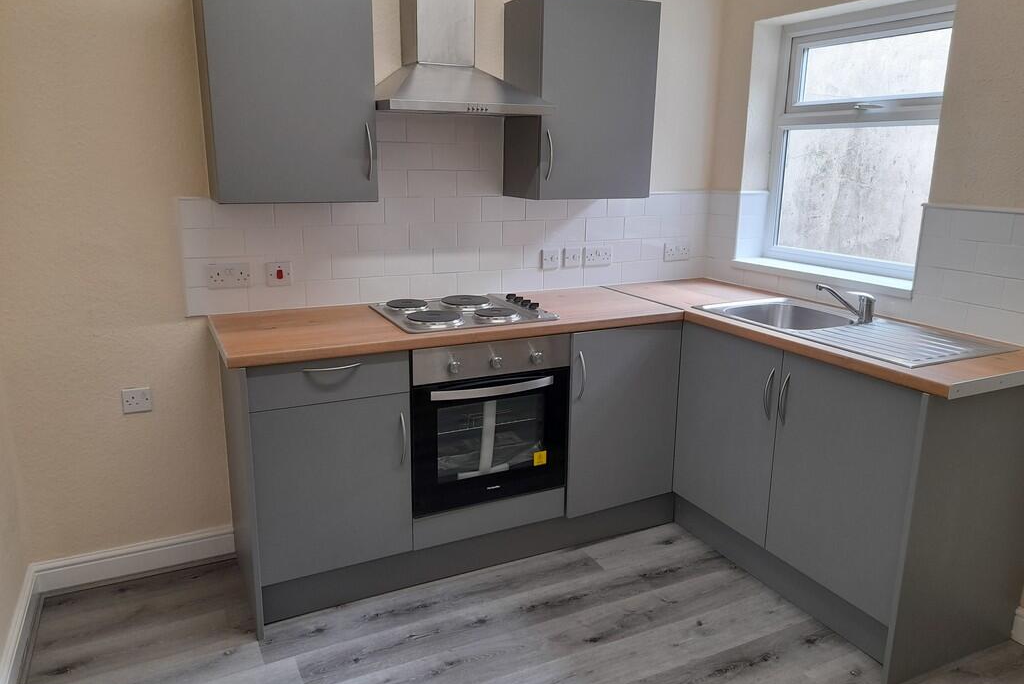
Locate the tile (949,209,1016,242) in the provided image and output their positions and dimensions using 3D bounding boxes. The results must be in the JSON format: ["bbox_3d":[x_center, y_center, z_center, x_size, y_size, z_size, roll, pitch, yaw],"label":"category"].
[{"bbox_3d":[1.516,-0.372,2.385,0.010,0.098,0.200,-6,15,-26],"label":"tile"}]

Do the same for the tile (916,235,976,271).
[{"bbox_3d":[1.463,-0.293,2.485,0.010,0.099,0.196,-6,15,-25],"label":"tile"}]

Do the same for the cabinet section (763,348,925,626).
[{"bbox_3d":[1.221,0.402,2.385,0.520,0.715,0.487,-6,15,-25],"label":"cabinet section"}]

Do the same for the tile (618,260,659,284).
[{"bbox_3d":[0.589,-0.322,3.414,0.200,0.100,0.010,-6,15,-26],"label":"tile"}]

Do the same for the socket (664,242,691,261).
[{"bbox_3d":[0.781,-0.423,3.472,0.146,0.086,0.012,-6,15,-26],"label":"socket"}]

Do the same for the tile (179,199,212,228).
[{"bbox_3d":[-1.081,-0.437,2.533,0.105,0.100,0.010,-6,15,-26],"label":"tile"}]

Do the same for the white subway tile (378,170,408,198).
[{"bbox_3d":[-0.490,-0.596,2.786,0.200,0.099,0.010,-6,15,-26],"label":"white subway tile"}]

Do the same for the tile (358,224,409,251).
[{"bbox_3d":[-0.491,-0.402,2.842,0.200,0.100,0.010,-6,15,-26],"label":"tile"}]

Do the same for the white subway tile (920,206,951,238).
[{"bbox_3d":[1.449,-0.405,2.516,0.010,0.098,0.100,-6,15,-26],"label":"white subway tile"}]

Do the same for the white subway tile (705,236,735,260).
[{"bbox_3d":[0.980,-0.434,3.465,0.009,0.100,0.199,-6,17,-25],"label":"white subway tile"}]

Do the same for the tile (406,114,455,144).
[{"bbox_3d":[-0.308,-0.811,2.827,0.200,0.099,0.010,-6,15,-26],"label":"tile"}]

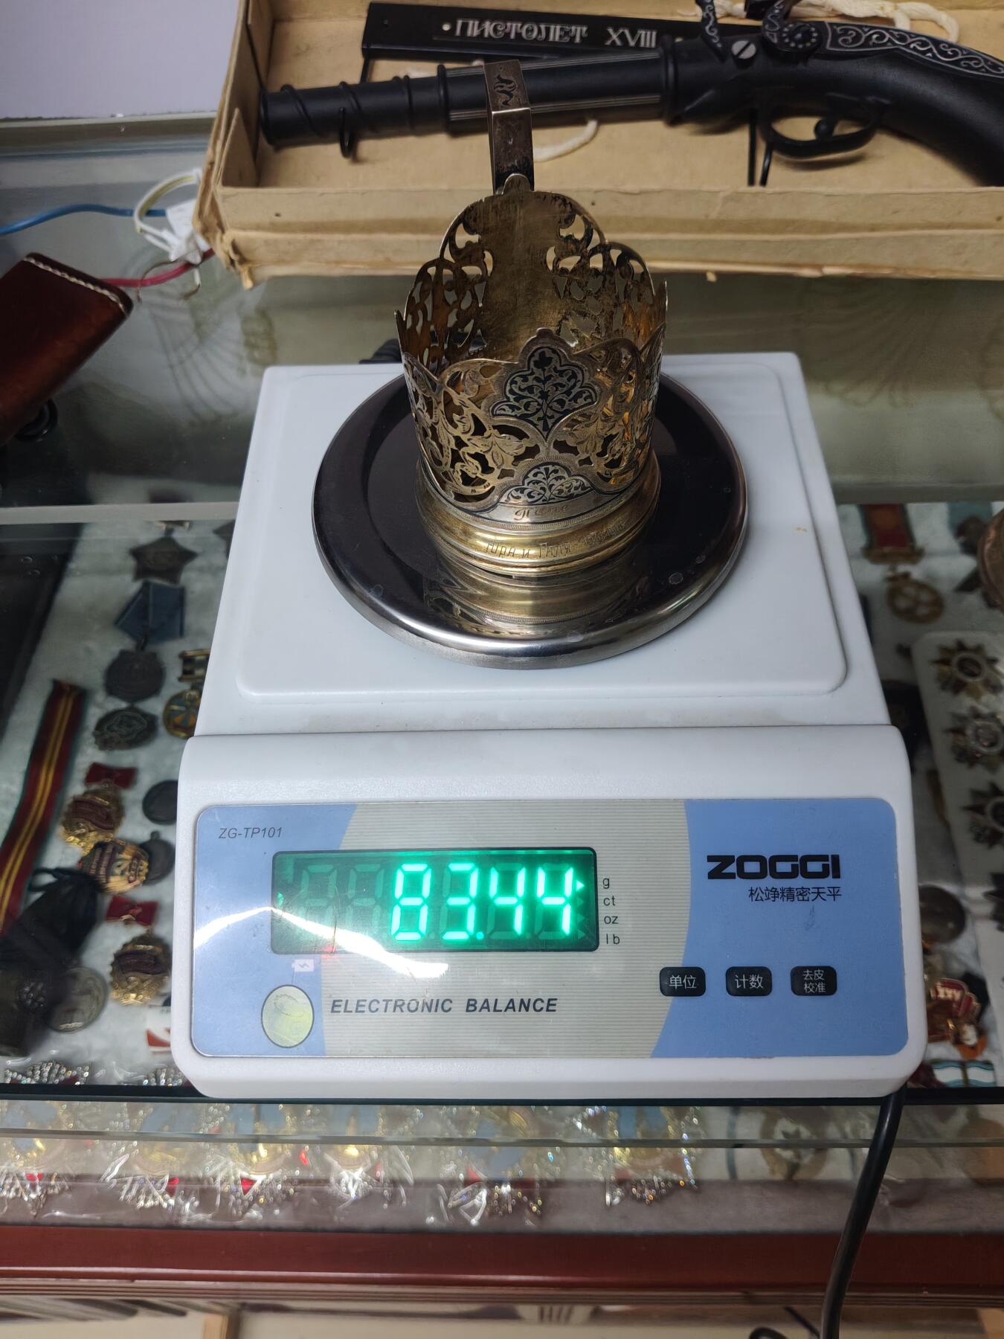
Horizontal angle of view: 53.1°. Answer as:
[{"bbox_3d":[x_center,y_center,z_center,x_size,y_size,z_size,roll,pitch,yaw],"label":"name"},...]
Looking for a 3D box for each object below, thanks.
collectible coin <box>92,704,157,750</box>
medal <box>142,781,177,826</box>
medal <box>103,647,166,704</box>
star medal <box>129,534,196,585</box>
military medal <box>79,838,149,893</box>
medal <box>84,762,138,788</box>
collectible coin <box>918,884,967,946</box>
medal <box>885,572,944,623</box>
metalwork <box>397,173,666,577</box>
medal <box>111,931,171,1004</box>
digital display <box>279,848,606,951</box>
[{"bbox_3d":[-0.235,0.036,0.625,0.040,0.004,0.032,-3,56,1],"label":"collectible coin"},{"bbox_3d":[-0.199,0.078,0.595,0.029,0.004,0.029,-7,56,-2],"label":"medal"},{"bbox_3d":[-0.237,0.003,0.647,0.039,0.004,0.044,-4,56,0],"label":"medal"},{"bbox_3d":[-0.237,-0.077,0.701,0.046,0.004,0.045,-2,56,2],"label":"star medal"},{"bbox_3d":[-0.224,0.113,0.584,0.042,0.004,0.030,8,57,8],"label":"military medal"},{"bbox_3d":[-0.241,0.065,0.620,0.029,0.004,0.015,5,57,6],"label":"medal"},{"bbox_3d":[0.238,0.135,0.553,0.034,0.003,0.034,-1,56,2],"label":"collectible coin"},{"bbox_3d":[0.275,-0.048,0.673,0.037,0.004,0.044,-12,57,-5],"label":"medal"},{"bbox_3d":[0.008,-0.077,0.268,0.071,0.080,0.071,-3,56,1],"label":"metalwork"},{"bbox_3d":[-0.198,0.163,0.553,0.031,0.004,0.041,1,56,3],"label":"medal"},{"bbox_3d":[-0.017,0.060,0.264,0.085,0.005,0.026,-1,82,2],"label":"digital display"}]

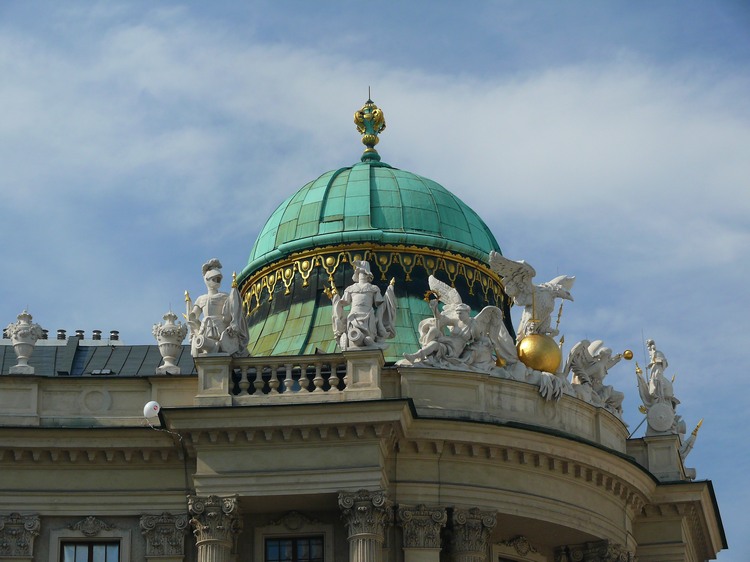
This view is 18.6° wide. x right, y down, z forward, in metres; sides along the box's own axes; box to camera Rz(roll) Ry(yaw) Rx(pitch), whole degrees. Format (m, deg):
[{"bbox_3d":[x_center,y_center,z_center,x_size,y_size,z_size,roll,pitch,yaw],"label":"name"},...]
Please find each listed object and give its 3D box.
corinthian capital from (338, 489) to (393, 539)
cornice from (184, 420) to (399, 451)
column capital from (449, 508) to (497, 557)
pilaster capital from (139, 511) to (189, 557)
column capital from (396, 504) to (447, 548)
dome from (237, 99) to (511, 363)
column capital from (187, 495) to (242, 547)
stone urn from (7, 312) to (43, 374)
[{"bbox_3d":[-0.214,6.034,57.715,1.200,1.290,1.200,-3,-24,9],"label":"corinthian capital"},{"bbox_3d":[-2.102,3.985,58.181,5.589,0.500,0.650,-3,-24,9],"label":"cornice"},{"bbox_3d":[2.533,6.634,59.042,1.150,1.280,1.080,8,-24,-17],"label":"column capital"},{"bbox_3d":[-5.452,6.683,59.485,1.200,1.200,0.480,-1,-23,3],"label":"pilaster capital"},{"bbox_3d":[1.199,6.359,58.543,1.240,1.210,0.600,3,-23,-5],"label":"column capital"},{"bbox_3d":[0.104,-0.602,69.451,8.700,11.050,8.700,1,-23,0],"label":"dome"},{"bbox_3d":[-4.066,6.255,58.338,1.200,1.290,1.200,-3,-24,9],"label":"column capital"},{"bbox_3d":[-9.490,1.699,62.286,1.030,1.900,1.030,-1,-23,3],"label":"stone urn"}]

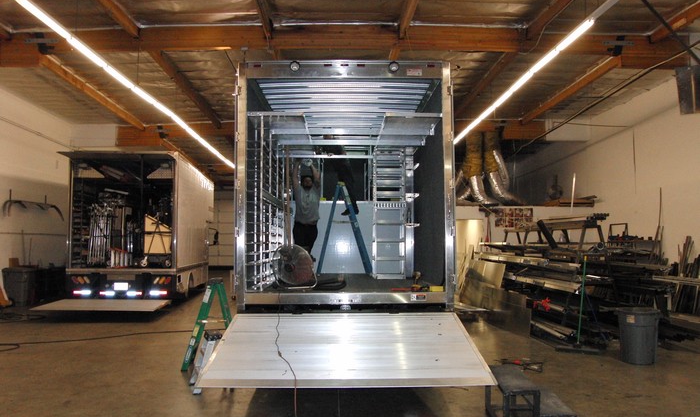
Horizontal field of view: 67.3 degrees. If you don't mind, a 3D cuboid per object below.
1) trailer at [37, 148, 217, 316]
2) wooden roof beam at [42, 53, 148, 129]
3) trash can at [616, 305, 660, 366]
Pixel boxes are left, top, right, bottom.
[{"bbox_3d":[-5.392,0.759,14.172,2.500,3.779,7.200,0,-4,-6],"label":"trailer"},{"bbox_3d":[-6.648,-2.999,13.547,0.130,0.280,7.200,0,-4,-2],"label":"wooden roof beam"},{"bbox_3d":[3.924,1.730,7.199,0.540,0.700,0.540,-3,-5,28],"label":"trash can"}]

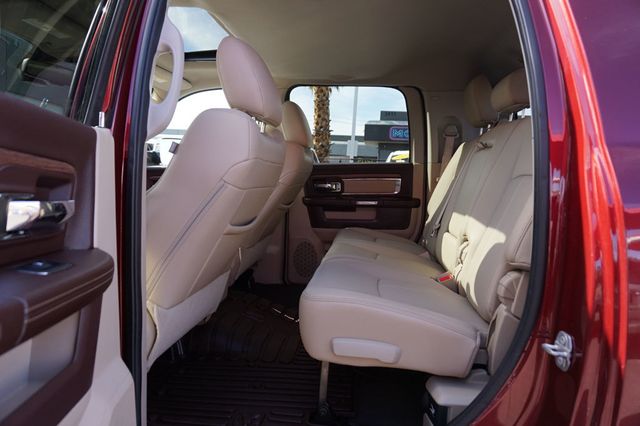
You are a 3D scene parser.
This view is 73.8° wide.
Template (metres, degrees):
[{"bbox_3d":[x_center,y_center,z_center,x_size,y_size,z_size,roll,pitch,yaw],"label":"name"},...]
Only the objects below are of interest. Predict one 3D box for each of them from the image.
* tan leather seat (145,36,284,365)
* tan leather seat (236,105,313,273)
[{"bbox_3d":[-0.521,-0.041,1.333,0.850,0.980,0.570,0,3,7],"label":"tan leather seat"},{"bbox_3d":[-0.445,-0.087,2.199,0.850,0.980,0.570,0,3,7],"label":"tan leather seat"}]

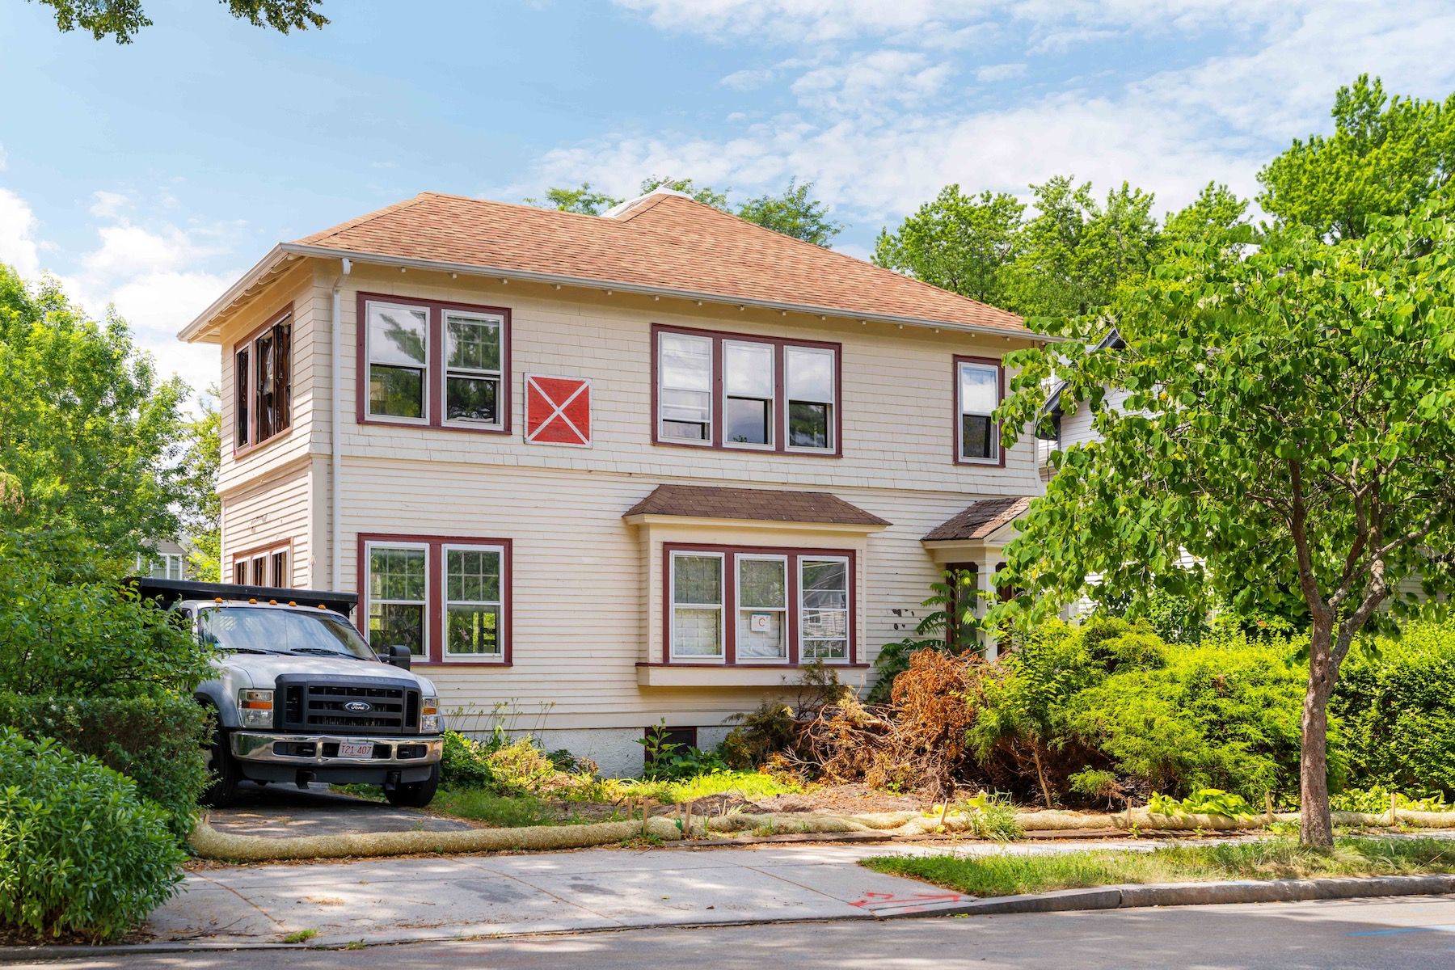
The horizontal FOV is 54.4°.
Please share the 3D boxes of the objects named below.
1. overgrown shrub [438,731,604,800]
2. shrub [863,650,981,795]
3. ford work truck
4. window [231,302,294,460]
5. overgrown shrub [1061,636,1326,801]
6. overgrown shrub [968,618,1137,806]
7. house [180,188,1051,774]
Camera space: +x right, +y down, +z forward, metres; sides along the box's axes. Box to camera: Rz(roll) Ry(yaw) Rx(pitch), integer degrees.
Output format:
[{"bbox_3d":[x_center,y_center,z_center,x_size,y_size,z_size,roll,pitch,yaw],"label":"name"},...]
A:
[{"bbox_3d":[-2.395,3.269,16.600,1.950,0.850,1.300,2,-5,-28],"label":"overgrown shrub"},{"bbox_3d":[2.413,2.923,17.400,1.450,1.750,1.450,2,-5,-28],"label":"shrub"},{"bbox_3d":[-5.266,2.251,16.000,2.350,2.350,6.000,3,-5,-30],"label":"ford work truck"},{"bbox_3d":[-6.451,-1.402,19.600,0.120,1.650,3.050,2,-5,-30],"label":"window"},{"bbox_3d":[6.074,3.019,18.500,3.100,2.150,2.400,2,-5,-28],"label":"overgrown shrub"},{"bbox_3d":[3.924,2.763,17.100,1.950,2.200,1.850,2,-5,-28],"label":"overgrown shrub"},{"bbox_3d":[-2.432,-0.293,24.300,12.300,9.700,10.300,2,-5,-28],"label":"house"}]

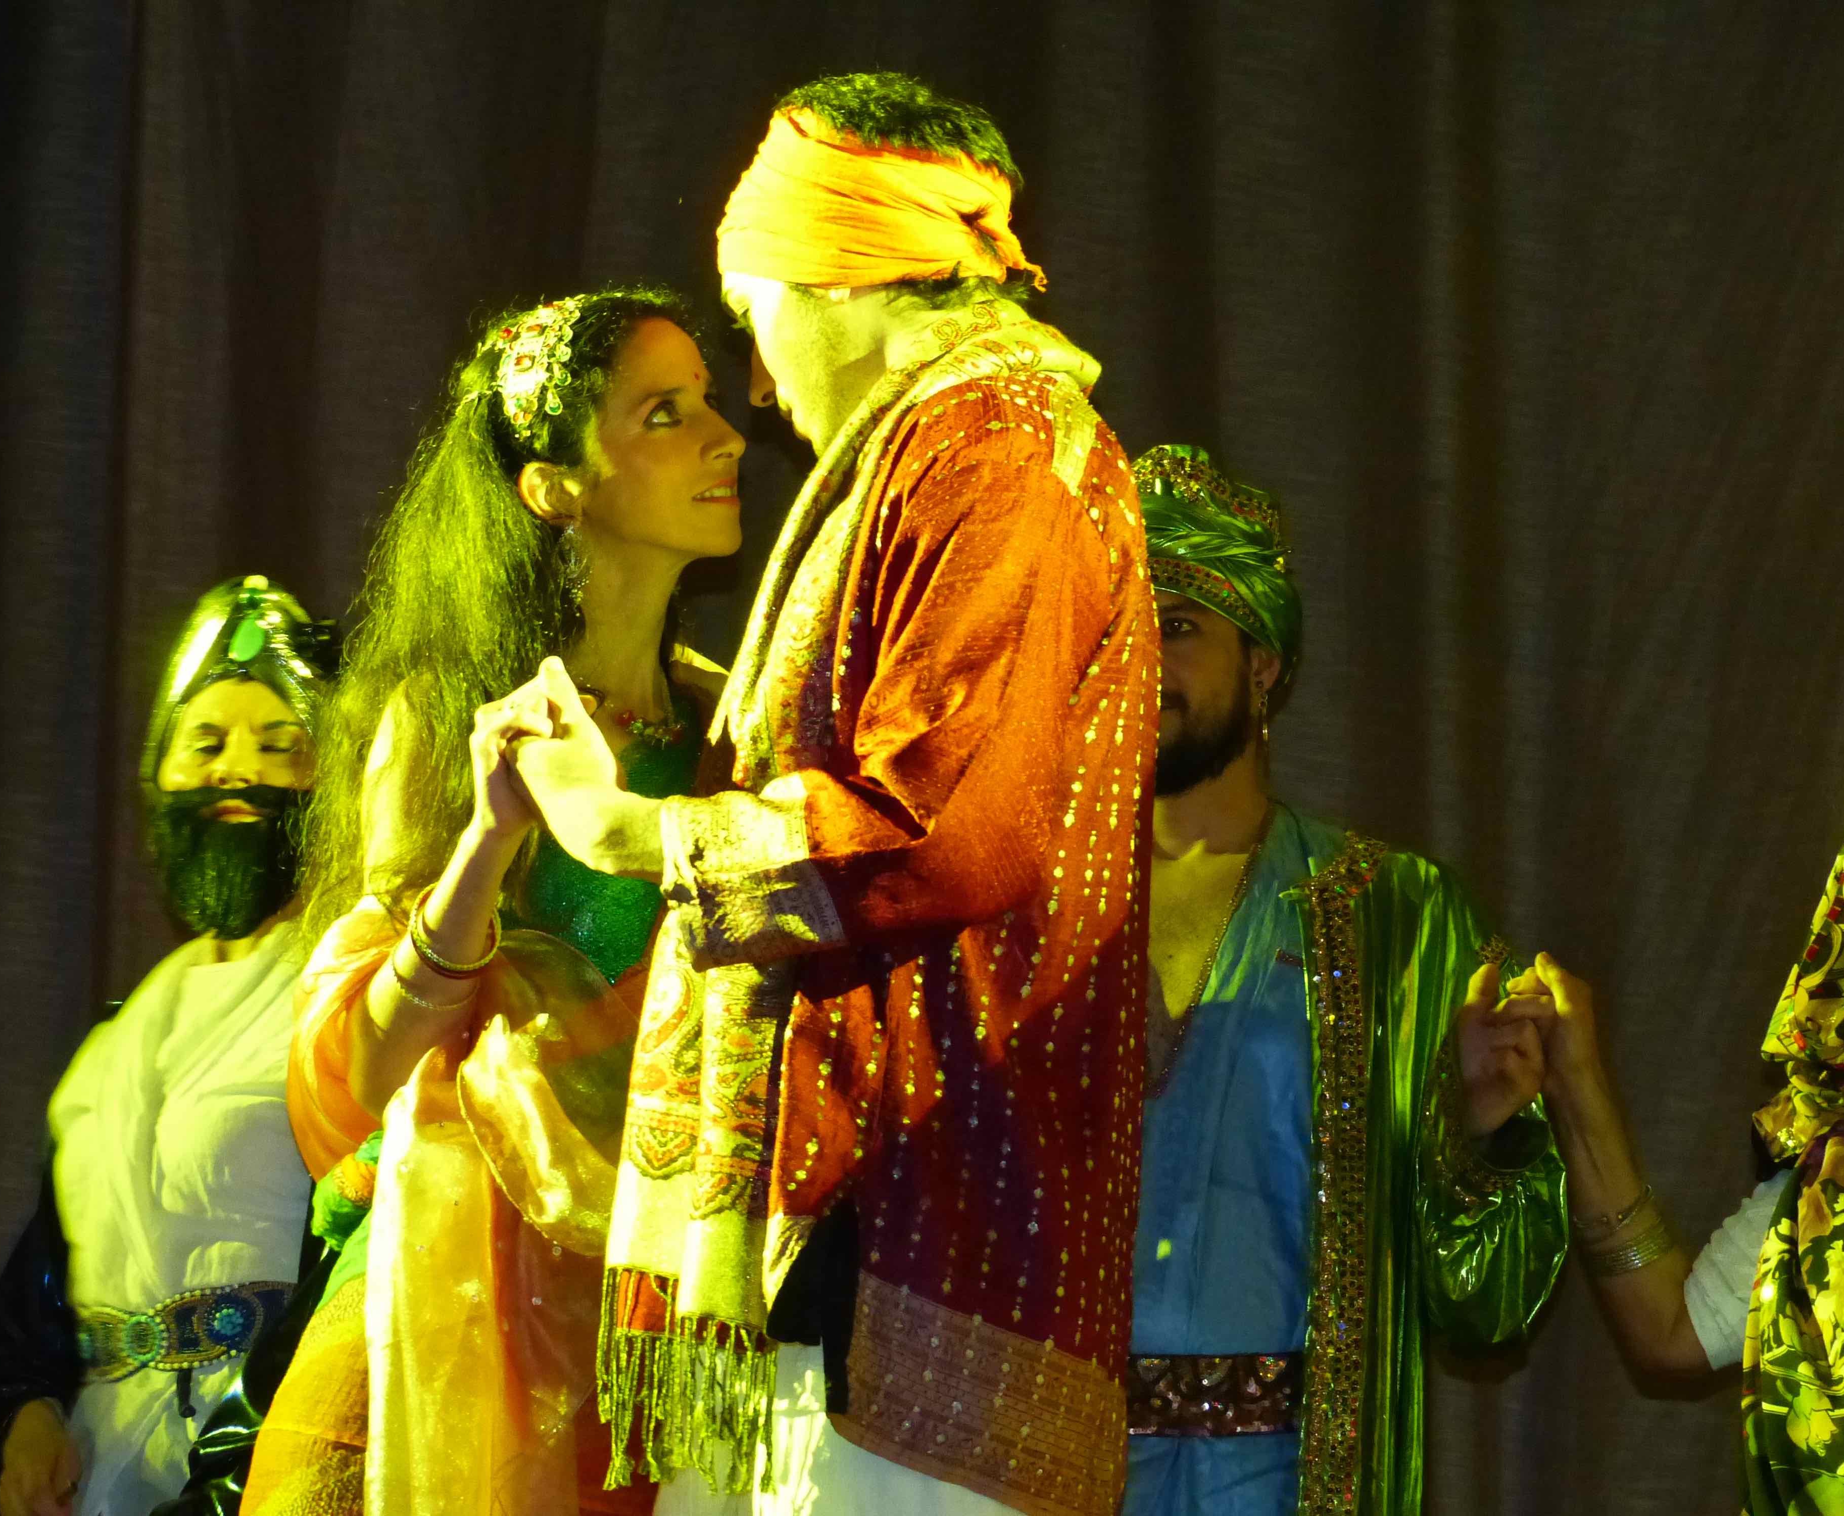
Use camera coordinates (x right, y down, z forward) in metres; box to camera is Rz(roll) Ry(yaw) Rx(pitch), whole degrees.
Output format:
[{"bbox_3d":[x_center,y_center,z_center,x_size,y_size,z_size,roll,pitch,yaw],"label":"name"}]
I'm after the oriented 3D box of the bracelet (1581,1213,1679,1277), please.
[{"bbox_3d":[0.571,0.392,5.700,0.071,0.025,0.071,-17,17,0],"label":"bracelet"}]

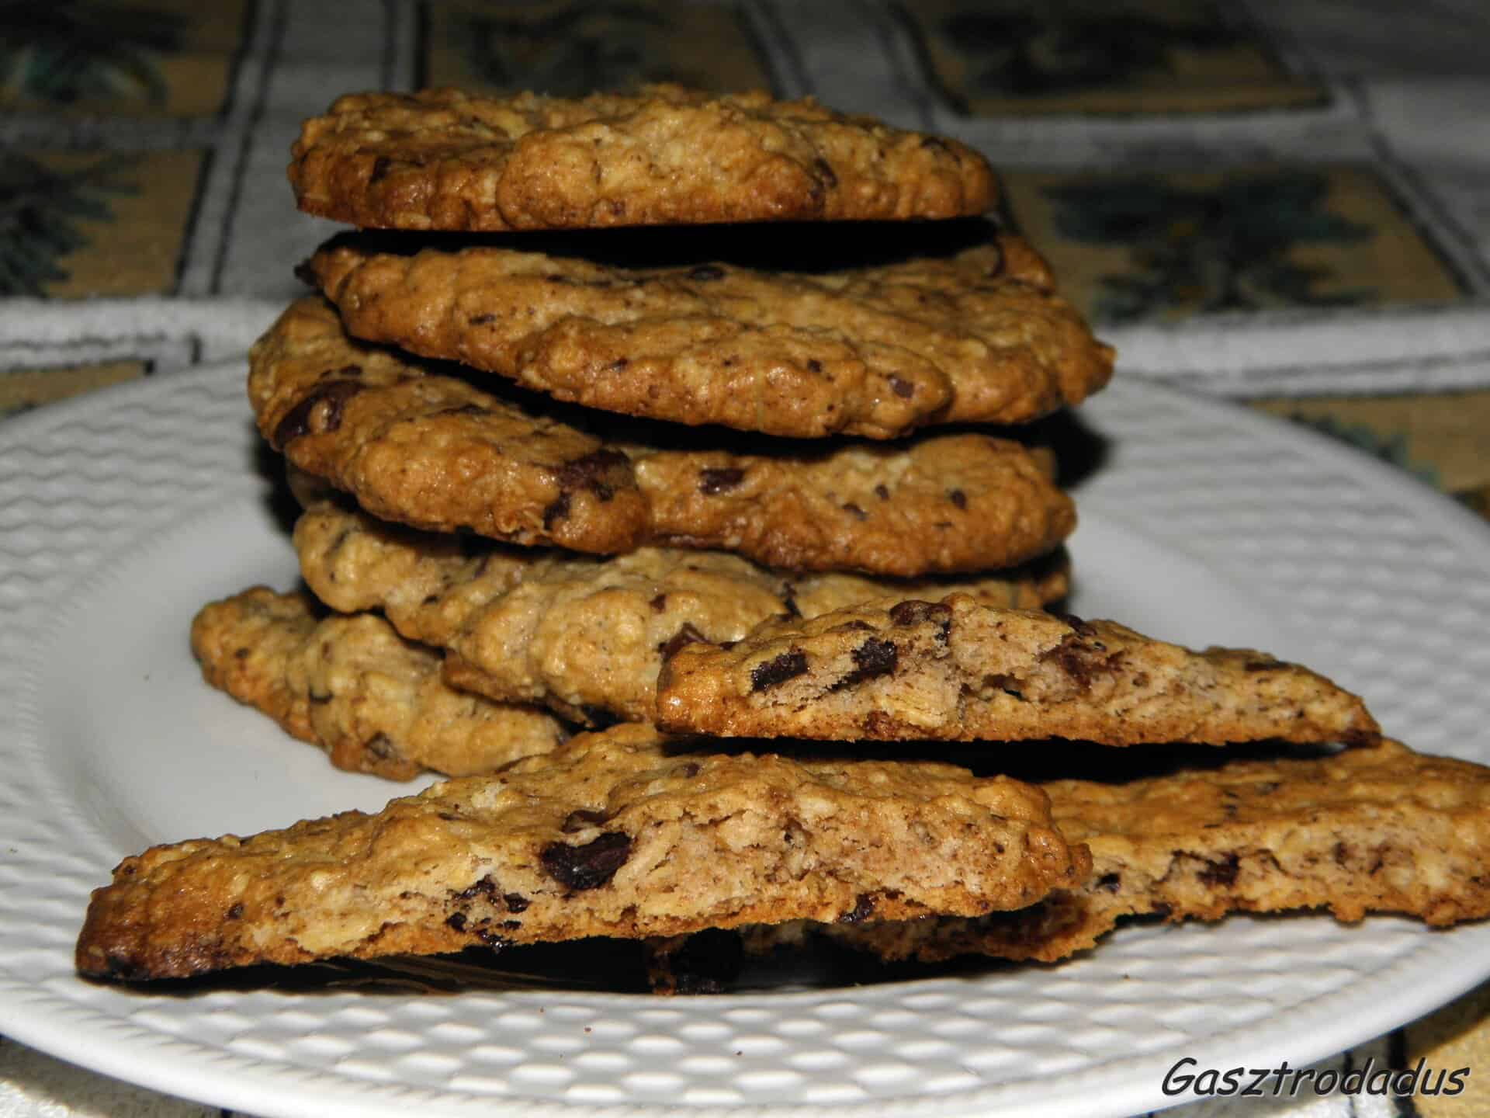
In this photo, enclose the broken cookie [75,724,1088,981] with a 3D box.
[{"bbox_3d":[-0.017,0.024,0.299,0.097,0.014,0.042,-4,18,-1],"label":"broken cookie"}]

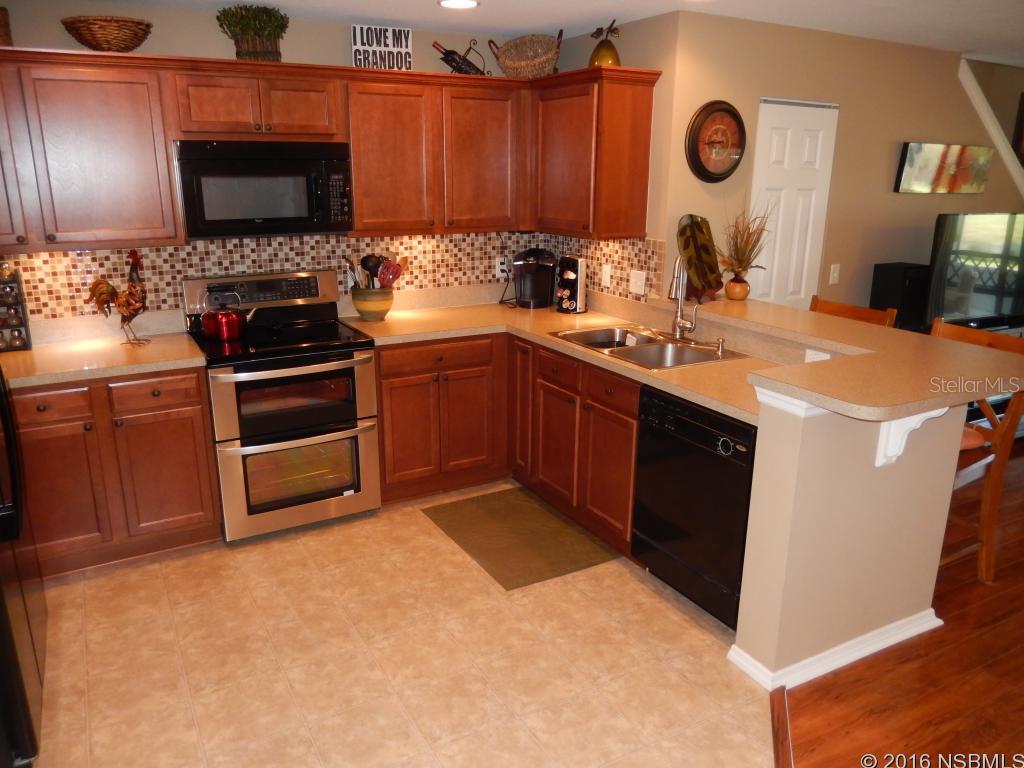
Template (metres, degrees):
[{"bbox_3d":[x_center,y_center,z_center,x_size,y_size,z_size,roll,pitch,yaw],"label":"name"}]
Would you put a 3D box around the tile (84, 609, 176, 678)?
[{"bbox_3d":[-1.435,0.970,2.803,0.303,0.010,0.303,-8,18,-28],"label":"tile"}]

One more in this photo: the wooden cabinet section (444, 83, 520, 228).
[{"bbox_3d":[-0.227,-1.220,4.043,0.445,0.710,0.320,-8,18,-27],"label":"wooden cabinet section"}]

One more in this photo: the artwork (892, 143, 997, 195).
[{"bbox_3d":[2.827,-1.396,4.806,0.935,0.301,0.040,-9,18,-29],"label":"artwork"}]

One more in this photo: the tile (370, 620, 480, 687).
[{"bbox_3d":[-0.335,0.996,2.707,0.304,0.010,0.304,-9,18,-28],"label":"tile"}]

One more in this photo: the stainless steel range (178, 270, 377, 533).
[{"bbox_3d":[-1.139,0.078,3.738,0.760,1.182,0.693,-9,18,-28],"label":"stainless steel range"}]

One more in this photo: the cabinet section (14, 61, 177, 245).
[{"bbox_3d":[-1.792,-0.988,3.245,0.510,0.710,0.320,-8,18,-27],"label":"cabinet section"}]

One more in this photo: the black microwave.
[{"bbox_3d":[-1.209,-0.944,3.582,0.760,0.417,0.412,-9,18,-28],"label":"black microwave"}]

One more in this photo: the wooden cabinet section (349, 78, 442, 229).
[{"bbox_3d":[-0.641,-1.158,3.832,0.465,0.710,0.320,-8,18,-27],"label":"wooden cabinet section"}]

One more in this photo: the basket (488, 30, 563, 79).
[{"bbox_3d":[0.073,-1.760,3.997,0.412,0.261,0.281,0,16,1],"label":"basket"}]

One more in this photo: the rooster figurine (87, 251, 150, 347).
[{"bbox_3d":[-1.842,-0.410,3.459,0.291,0.434,0.131,-1,16,-4],"label":"rooster figurine"}]

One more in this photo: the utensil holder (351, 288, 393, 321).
[{"bbox_3d":[-0.771,-0.445,4.108,0.225,0.178,0.225,0,16,0],"label":"utensil holder"}]

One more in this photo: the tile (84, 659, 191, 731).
[{"bbox_3d":[-1.282,1.046,2.540,0.304,0.010,0.306,-9,18,-29],"label":"tile"}]

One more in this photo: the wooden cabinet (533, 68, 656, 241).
[{"bbox_3d":[0.401,-1.204,3.948,0.362,0.794,0.673,-9,18,-29],"label":"wooden cabinet"}]

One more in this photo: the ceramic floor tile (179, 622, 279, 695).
[{"bbox_3d":[-1.017,1.002,2.675,0.304,0.010,0.304,-9,18,-28],"label":"ceramic floor tile"}]

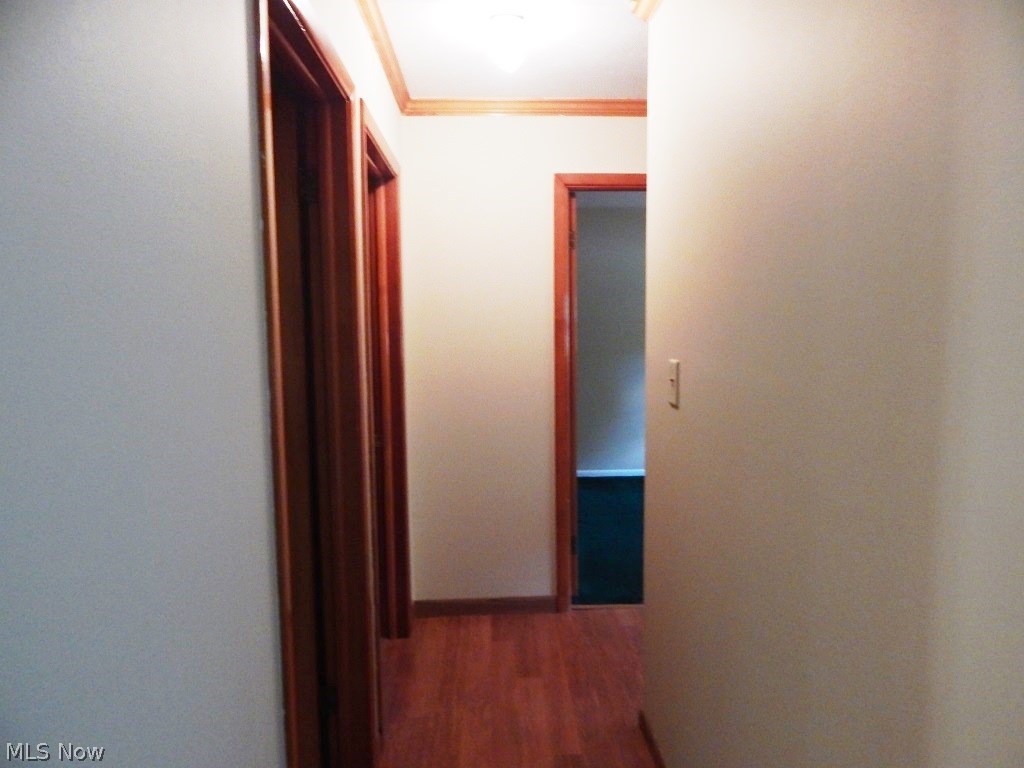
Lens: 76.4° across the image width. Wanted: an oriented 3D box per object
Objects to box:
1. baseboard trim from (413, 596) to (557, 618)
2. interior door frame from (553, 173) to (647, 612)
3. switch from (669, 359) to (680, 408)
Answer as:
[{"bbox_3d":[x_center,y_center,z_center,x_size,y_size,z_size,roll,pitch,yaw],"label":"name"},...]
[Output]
[{"bbox_3d":[-0.137,1.093,3.203,0.713,0.087,0.016,-1,5,-2],"label":"baseboard trim"},{"bbox_3d":[0.653,0.064,3.203,0.900,2.116,0.140,-1,5,-2],"label":"interior door frame"},{"bbox_3d":[0.455,-0.004,1.831,0.014,0.121,0.075,-1,5,-2],"label":"switch"}]

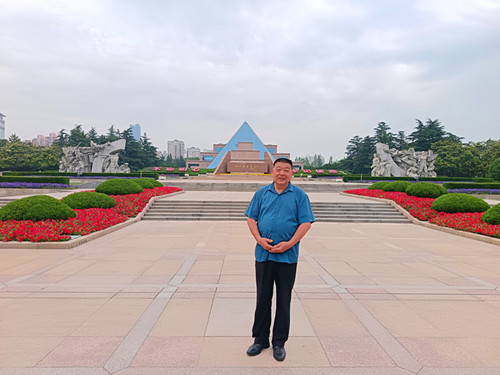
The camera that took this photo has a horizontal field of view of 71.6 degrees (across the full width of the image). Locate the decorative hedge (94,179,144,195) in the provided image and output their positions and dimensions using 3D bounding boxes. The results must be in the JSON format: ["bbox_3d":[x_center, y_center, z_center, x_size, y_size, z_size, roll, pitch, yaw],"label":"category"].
[{"bbox_3d":[-7.012,-0.043,18.600,2.500,0.860,2.400,0,0,-1],"label":"decorative hedge"}]

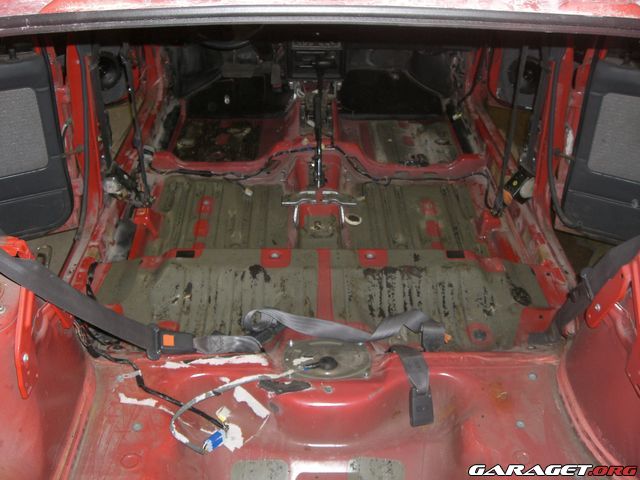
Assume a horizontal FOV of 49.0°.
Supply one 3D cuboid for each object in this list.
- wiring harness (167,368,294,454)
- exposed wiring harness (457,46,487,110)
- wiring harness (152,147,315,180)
[{"bbox_3d":[-0.173,0.334,1.385,0.235,0.060,0.180,0,32,0],"label":"wiring harness"},{"bbox_3d":[0.612,-0.650,2.820,0.115,0.230,0.090,0,32,0],"label":"exposed wiring harness"},{"bbox_3d":[-0.325,-0.283,2.580,0.600,0.105,0.085,0,32,0],"label":"wiring harness"}]

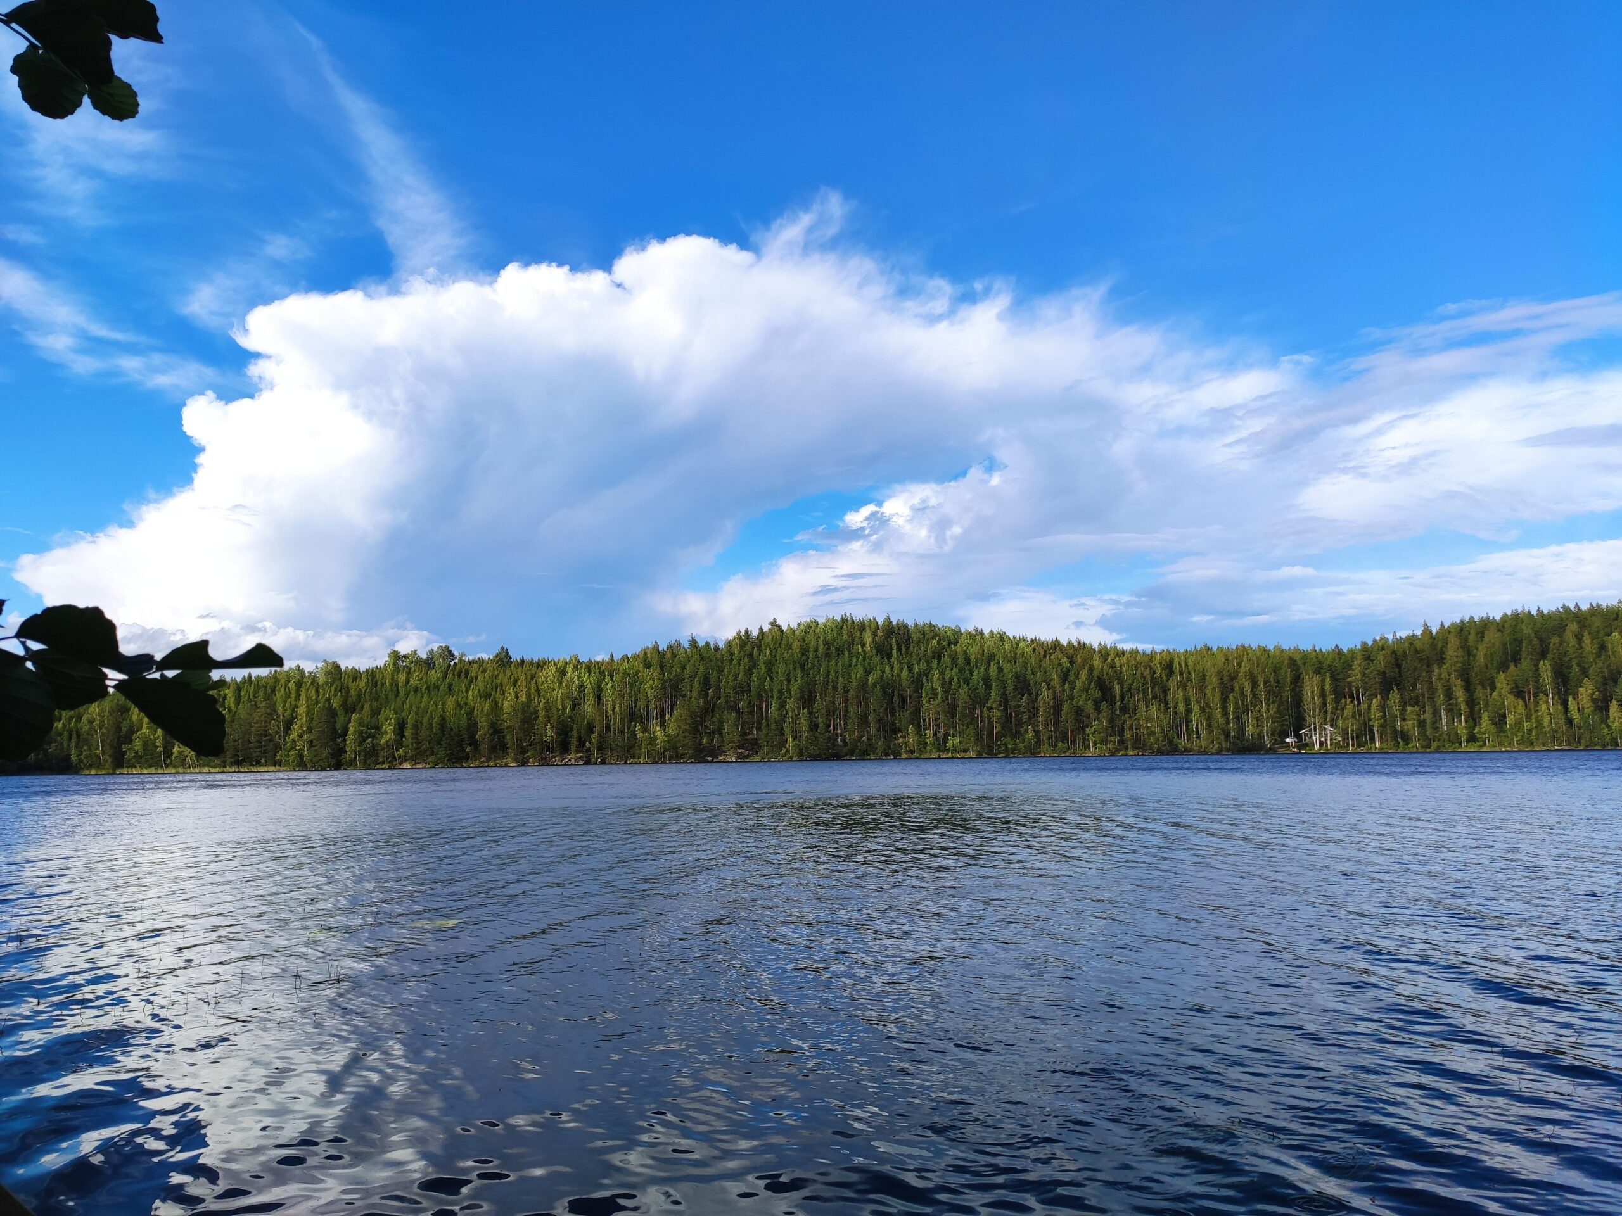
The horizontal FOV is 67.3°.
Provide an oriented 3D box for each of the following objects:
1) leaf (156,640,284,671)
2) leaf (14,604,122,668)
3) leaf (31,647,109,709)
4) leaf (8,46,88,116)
[{"bbox_3d":[-0.460,0.037,0.950,0.087,0.022,0.050,1,-7,-14],"label":"leaf"},{"bbox_3d":[-0.566,0.021,0.930,0.063,0.046,0.045,1,-7,-14],"label":"leaf"},{"bbox_3d":[-0.579,0.054,0.950,0.050,0.050,0.035,1,-7,-14],"label":"leaf"},{"bbox_3d":[-0.607,-0.419,0.970,0.045,0.044,0.040,1,-7,-14],"label":"leaf"}]

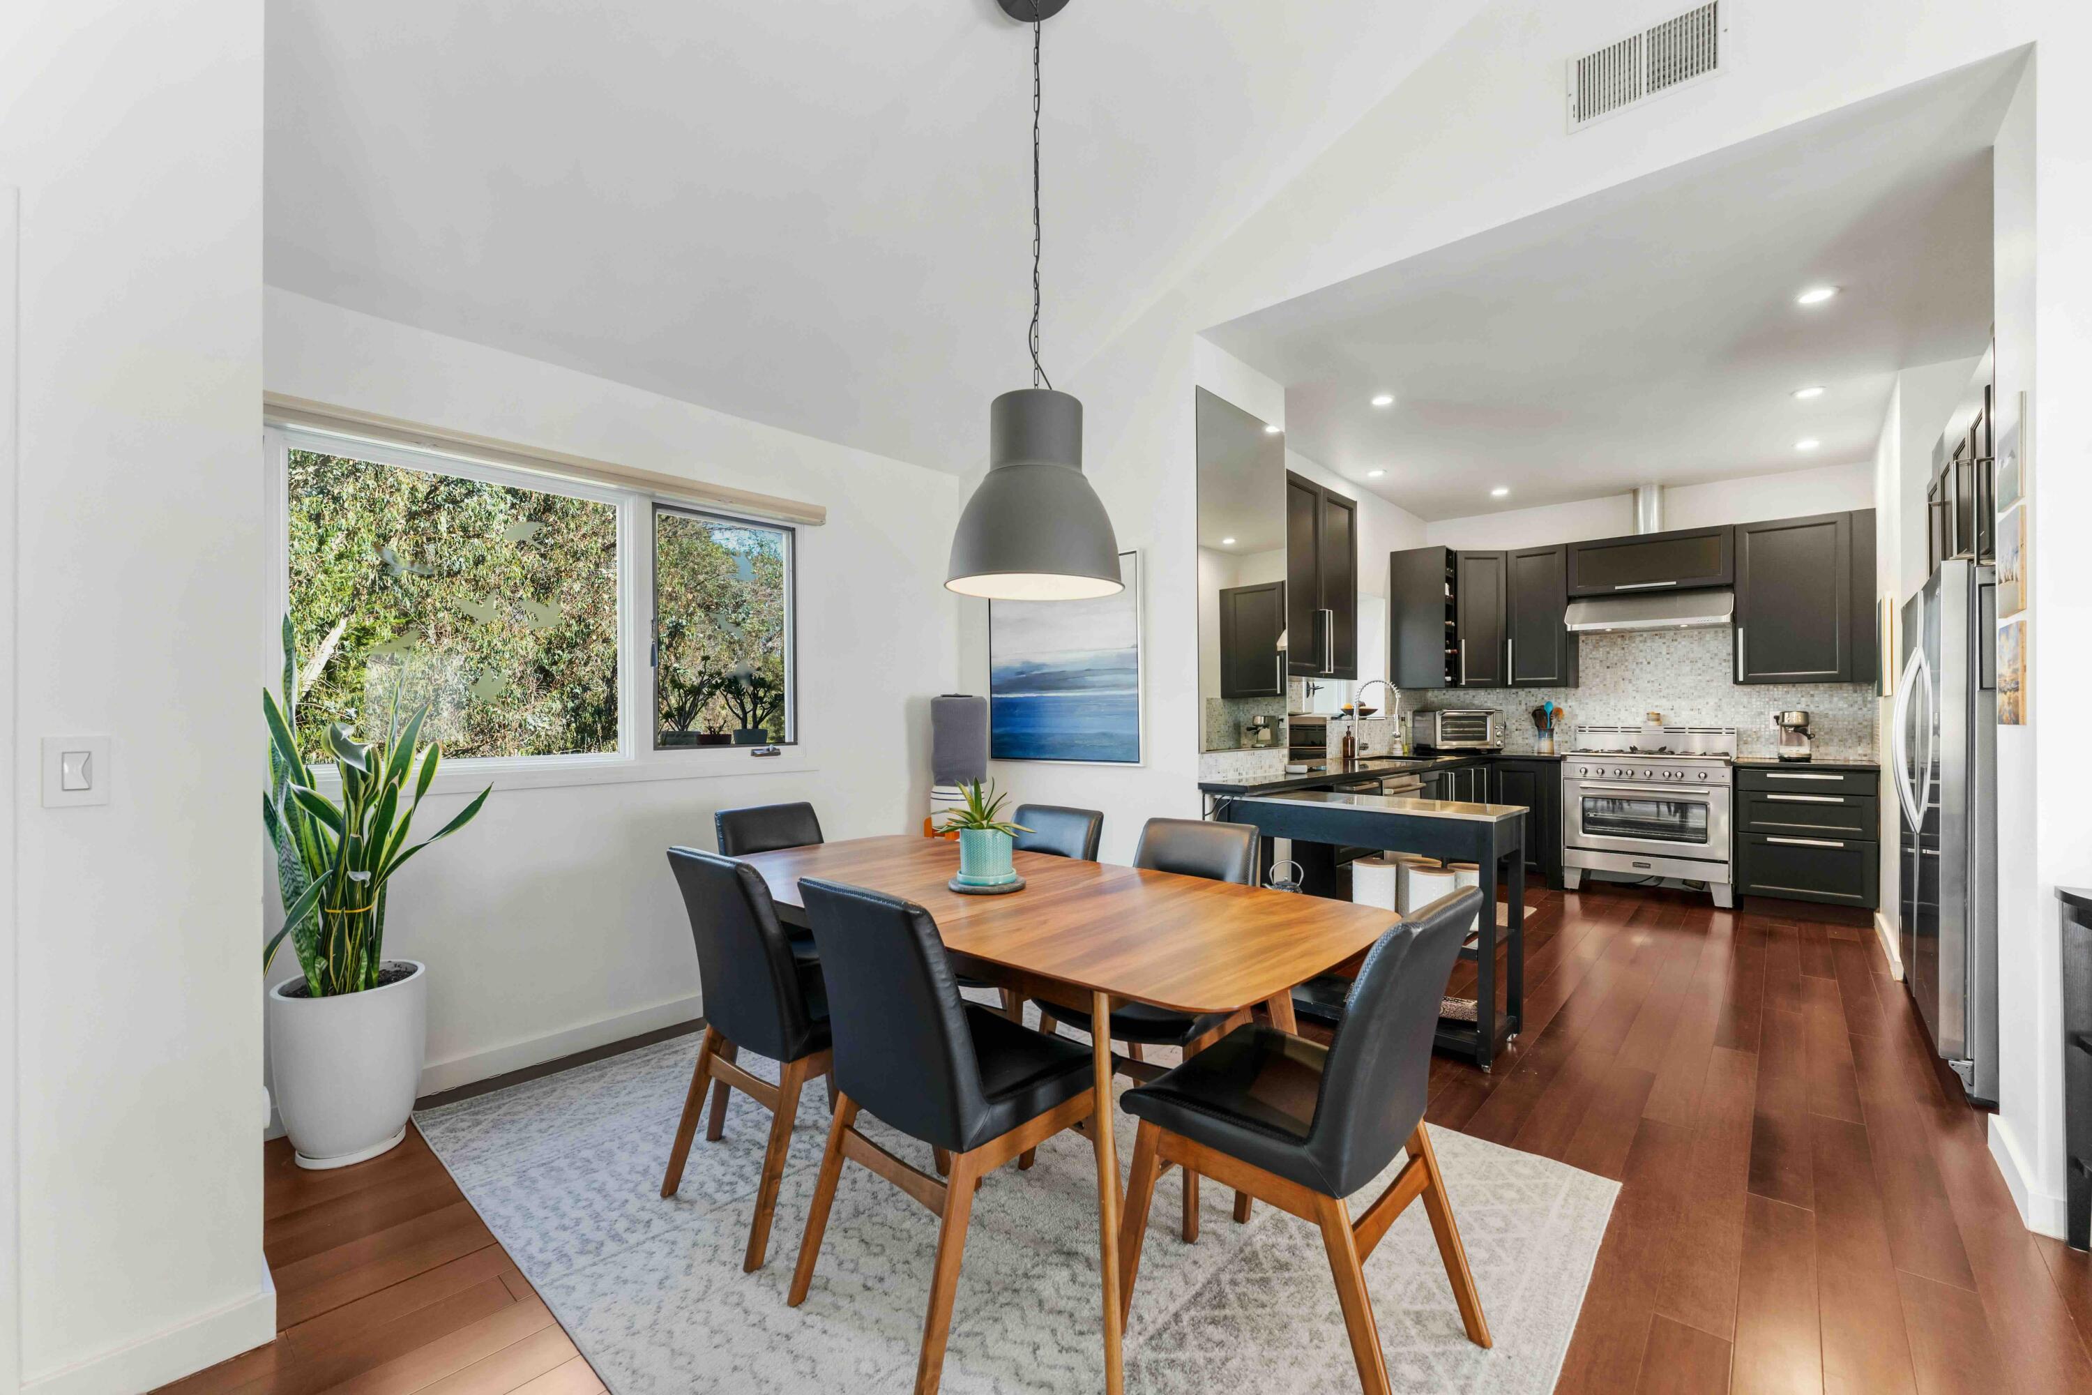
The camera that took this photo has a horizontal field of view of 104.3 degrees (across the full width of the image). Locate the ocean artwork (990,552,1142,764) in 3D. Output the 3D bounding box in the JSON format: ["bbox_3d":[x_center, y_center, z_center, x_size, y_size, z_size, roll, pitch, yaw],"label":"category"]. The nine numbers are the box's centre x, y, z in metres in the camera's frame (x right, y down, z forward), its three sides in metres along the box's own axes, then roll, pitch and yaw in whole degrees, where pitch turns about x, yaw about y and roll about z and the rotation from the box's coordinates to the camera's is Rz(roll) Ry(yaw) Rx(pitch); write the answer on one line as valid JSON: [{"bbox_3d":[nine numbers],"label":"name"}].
[{"bbox_3d":[0.066,-0.167,3.822,0.945,0.950,0.040,0,0,42],"label":"ocean artwork"}]

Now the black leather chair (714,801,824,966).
[{"bbox_3d":[-0.829,0.843,2.767,0.480,0.890,0.590,0,0,-42],"label":"black leather chair"}]

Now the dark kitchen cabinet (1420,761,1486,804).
[{"bbox_3d":[2.583,0.880,5.754,0.620,0.880,1.200,0,-1,42],"label":"dark kitchen cabinet"}]

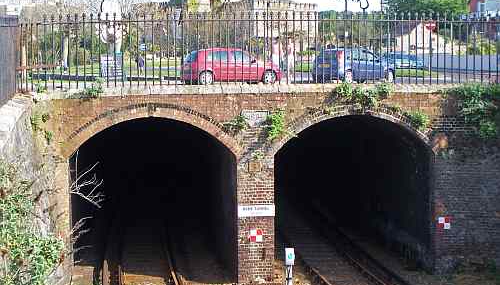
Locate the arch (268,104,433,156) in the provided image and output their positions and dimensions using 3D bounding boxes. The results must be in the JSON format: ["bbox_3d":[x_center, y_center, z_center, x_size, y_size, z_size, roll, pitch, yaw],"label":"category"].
[{"bbox_3d":[2.645,-0.367,29.382,4.513,1.382,0.550,-1,5,-11],"label":"arch"}]

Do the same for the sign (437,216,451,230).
[{"bbox_3d":[5.296,2.202,29.814,0.330,0.330,0.030,-1,5,-11],"label":"sign"}]

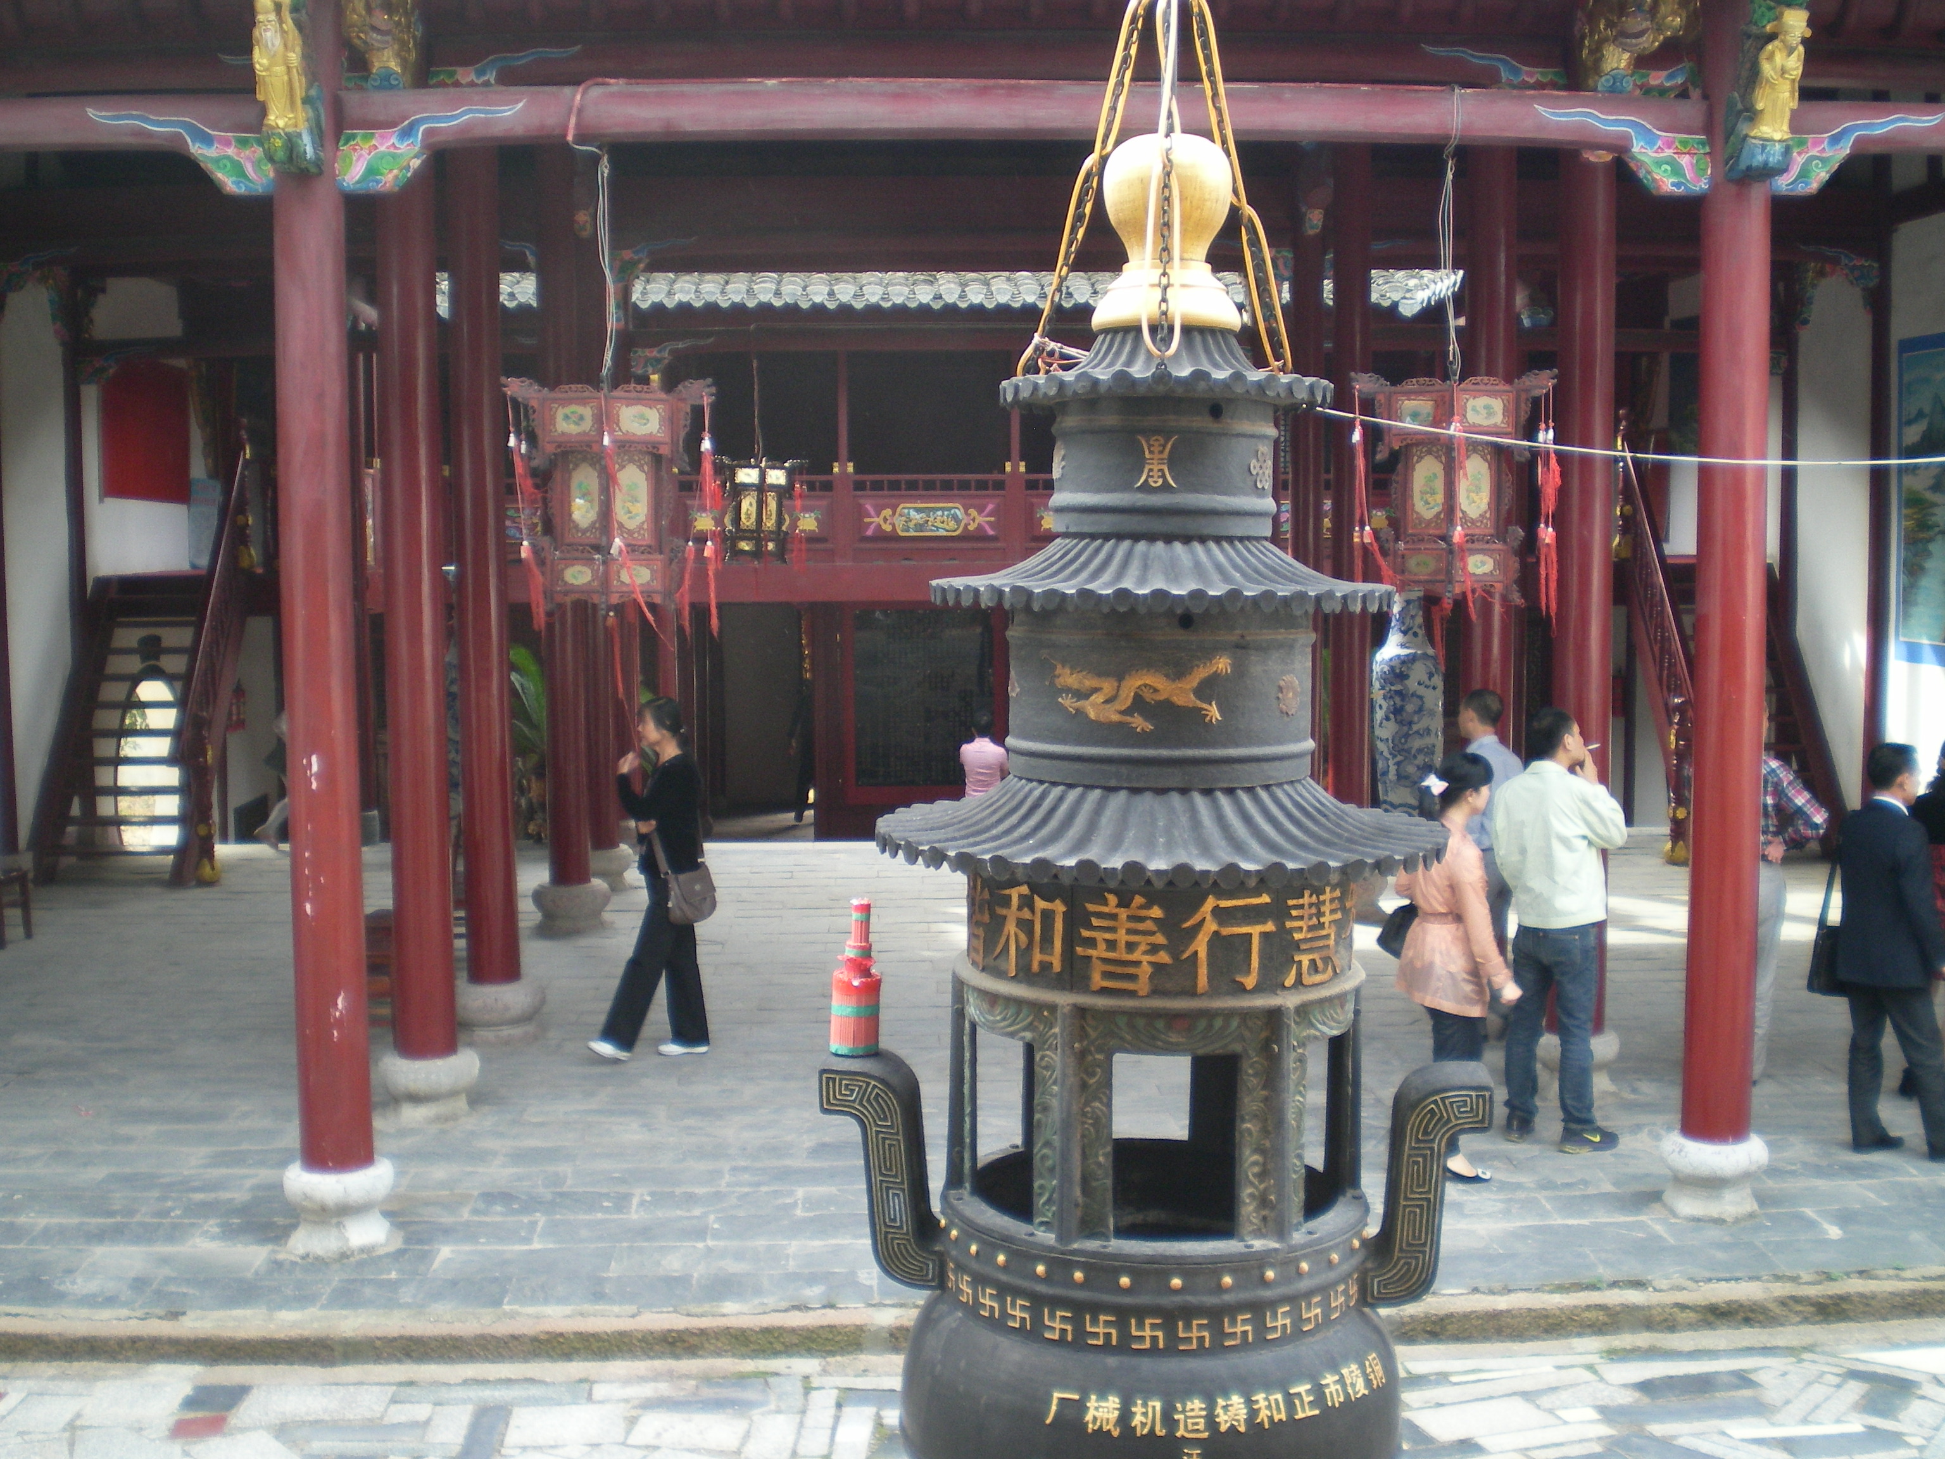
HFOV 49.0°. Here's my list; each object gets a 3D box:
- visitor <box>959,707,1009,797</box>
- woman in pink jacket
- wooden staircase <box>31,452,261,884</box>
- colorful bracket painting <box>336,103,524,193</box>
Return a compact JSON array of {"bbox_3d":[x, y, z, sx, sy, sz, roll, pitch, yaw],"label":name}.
[{"bbox_3d":[0.090,0.610,16.940,0.440,1.580,0.300,-1,5,-3],"label":"visitor"},{"bbox_3d":[1.787,0.871,7.882,0.360,1.580,0.460,-3,6,-30],"label":"woman in pink jacket"},{"bbox_3d":[-5.959,-0.511,15.376,1.354,3.056,1.692,-1,5,-3],"label":"wooden staircase"},{"bbox_3d":[-1.763,-1.891,6.928,0.614,0.294,0.120,-1,5,-3],"label":"colorful bracket painting"}]

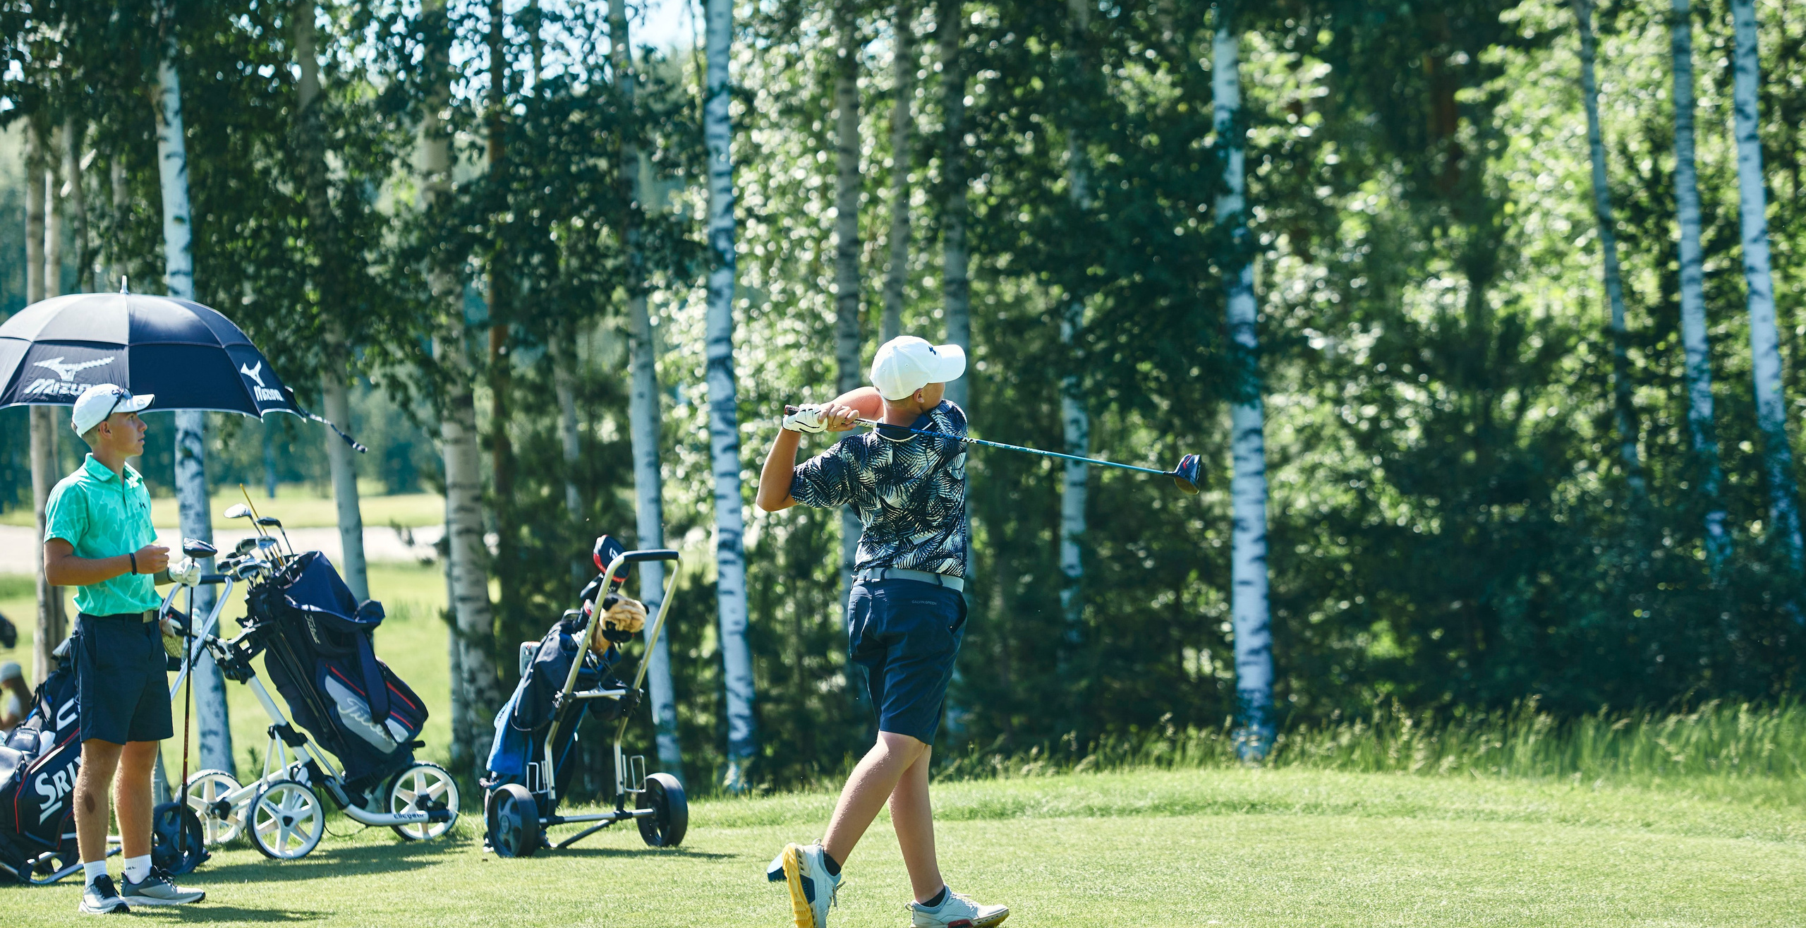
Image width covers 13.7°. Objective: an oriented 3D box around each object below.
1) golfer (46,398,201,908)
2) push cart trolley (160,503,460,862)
[{"bbox_3d":[-2.596,0.614,25.007,0.460,1.730,0.470,-3,-1,30],"label":"golfer"},{"bbox_3d":[-2.294,0.828,28.706,1.220,1.290,0.680,-2,-1,-25],"label":"push cart trolley"}]

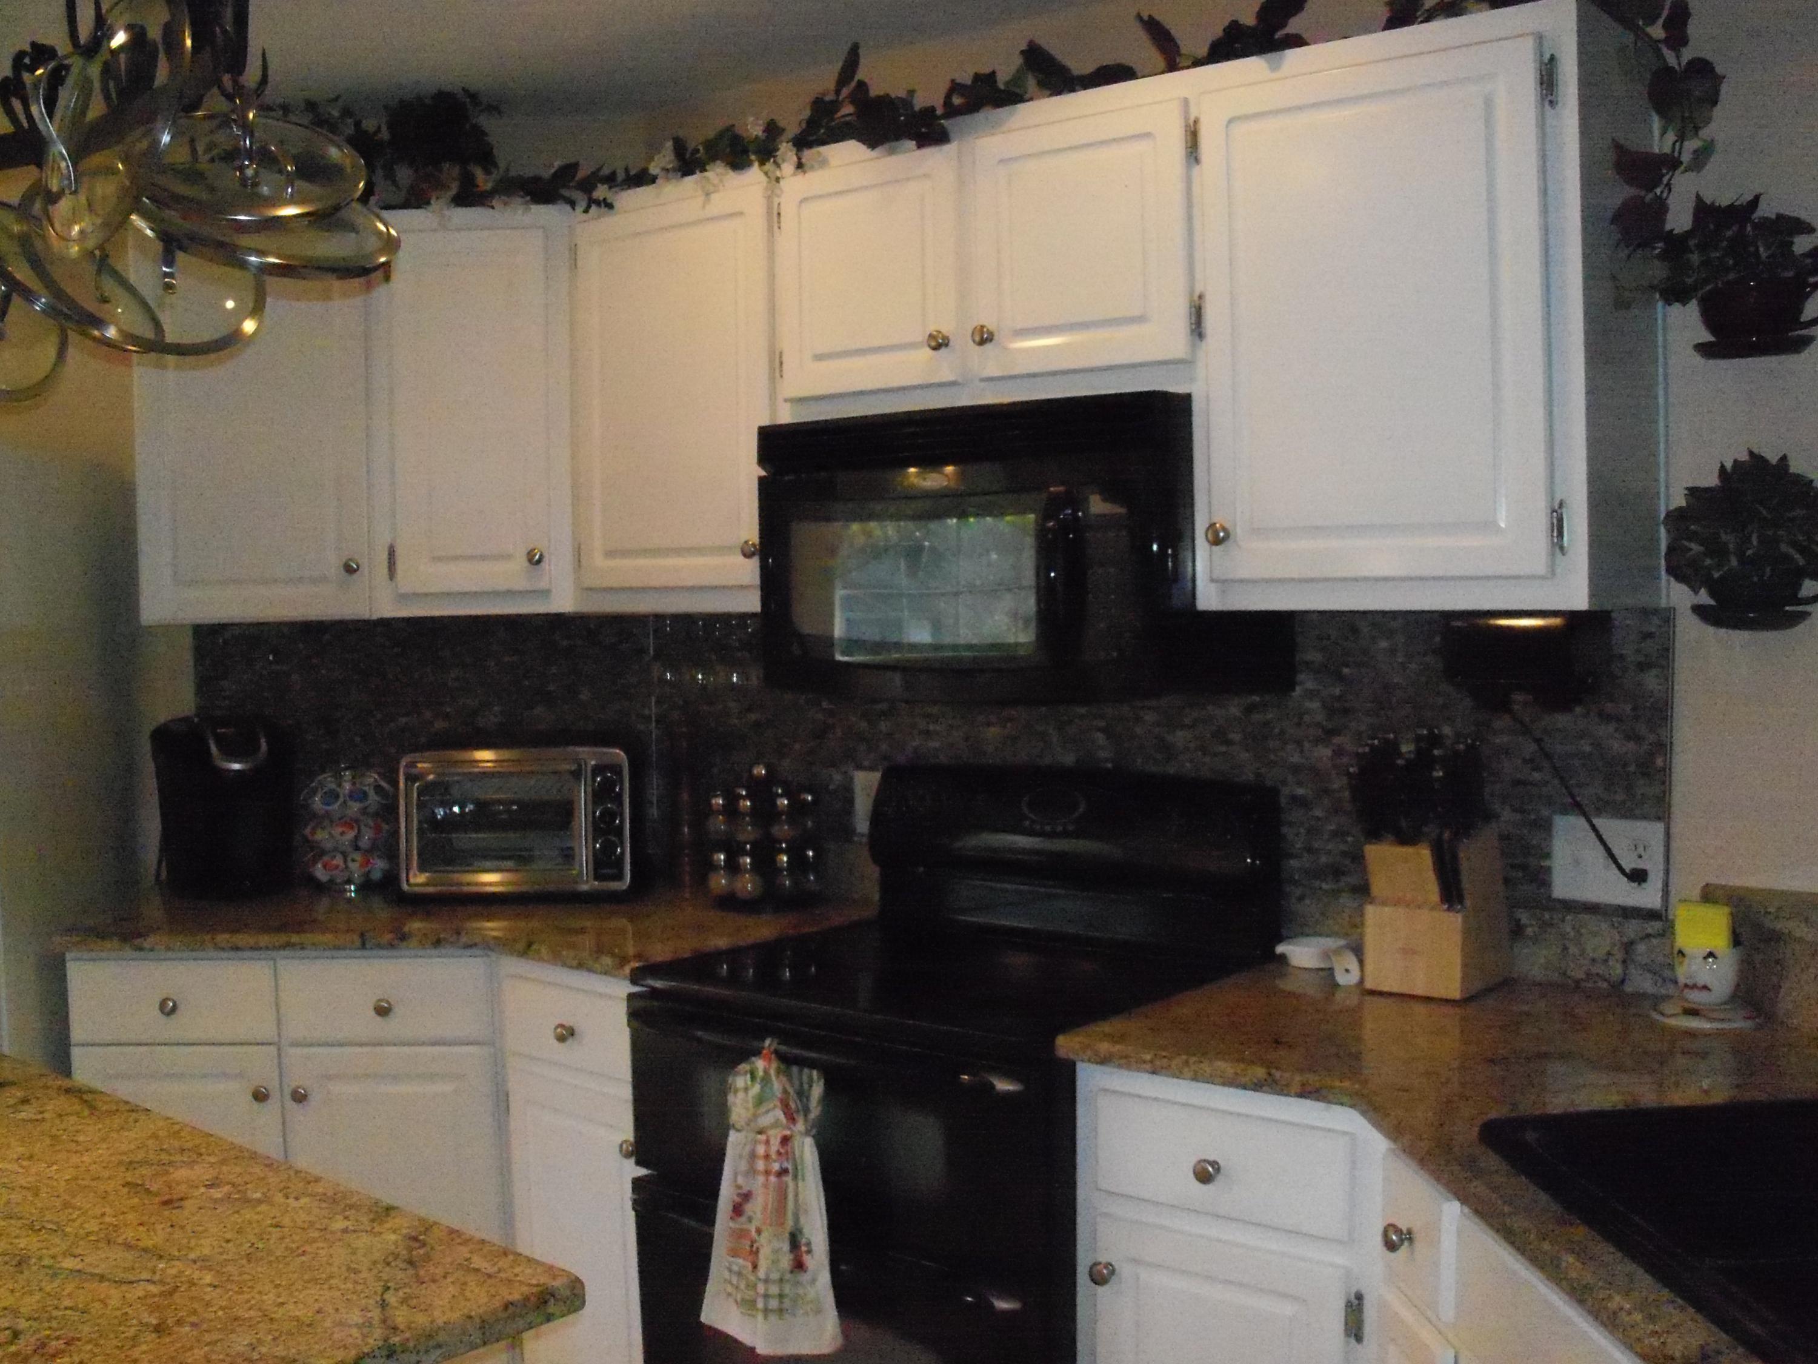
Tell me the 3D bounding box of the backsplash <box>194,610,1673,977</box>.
[{"bbox_3d":[-0.107,0.132,3.147,2.665,0.508,0.417,0,3,26],"label":"backsplash"}]

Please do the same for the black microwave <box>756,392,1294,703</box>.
[{"bbox_3d":[0.169,-0.188,2.772,0.750,0.415,0.390,1,4,38],"label":"black microwave"}]

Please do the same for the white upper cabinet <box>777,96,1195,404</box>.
[{"bbox_3d":[0.174,-0.603,2.776,0.760,0.419,0.335,1,4,38],"label":"white upper cabinet"}]

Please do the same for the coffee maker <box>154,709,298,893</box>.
[{"bbox_3d":[-1.254,0.230,3.360,0.235,0.315,0.275,-2,3,-12],"label":"coffee maker"}]

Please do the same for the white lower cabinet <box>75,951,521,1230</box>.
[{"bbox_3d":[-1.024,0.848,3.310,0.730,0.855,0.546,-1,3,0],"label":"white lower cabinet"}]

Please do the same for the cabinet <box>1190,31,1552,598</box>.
[{"bbox_3d":[0.671,-0.450,2.393,0.510,0.701,0.335,1,4,38],"label":"cabinet"}]

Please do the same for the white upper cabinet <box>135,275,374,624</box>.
[{"bbox_3d":[-1.139,-0.466,3.347,0.424,0.716,0.340,-1,3,0],"label":"white upper cabinet"}]

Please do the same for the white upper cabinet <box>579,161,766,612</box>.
[{"bbox_3d":[-0.306,-0.477,3.159,0.467,0.716,0.335,1,4,38],"label":"white upper cabinet"}]

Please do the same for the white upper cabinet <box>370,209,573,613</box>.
[{"bbox_3d":[-0.759,-0.476,3.345,0.356,0.716,0.340,-1,3,0],"label":"white upper cabinet"}]

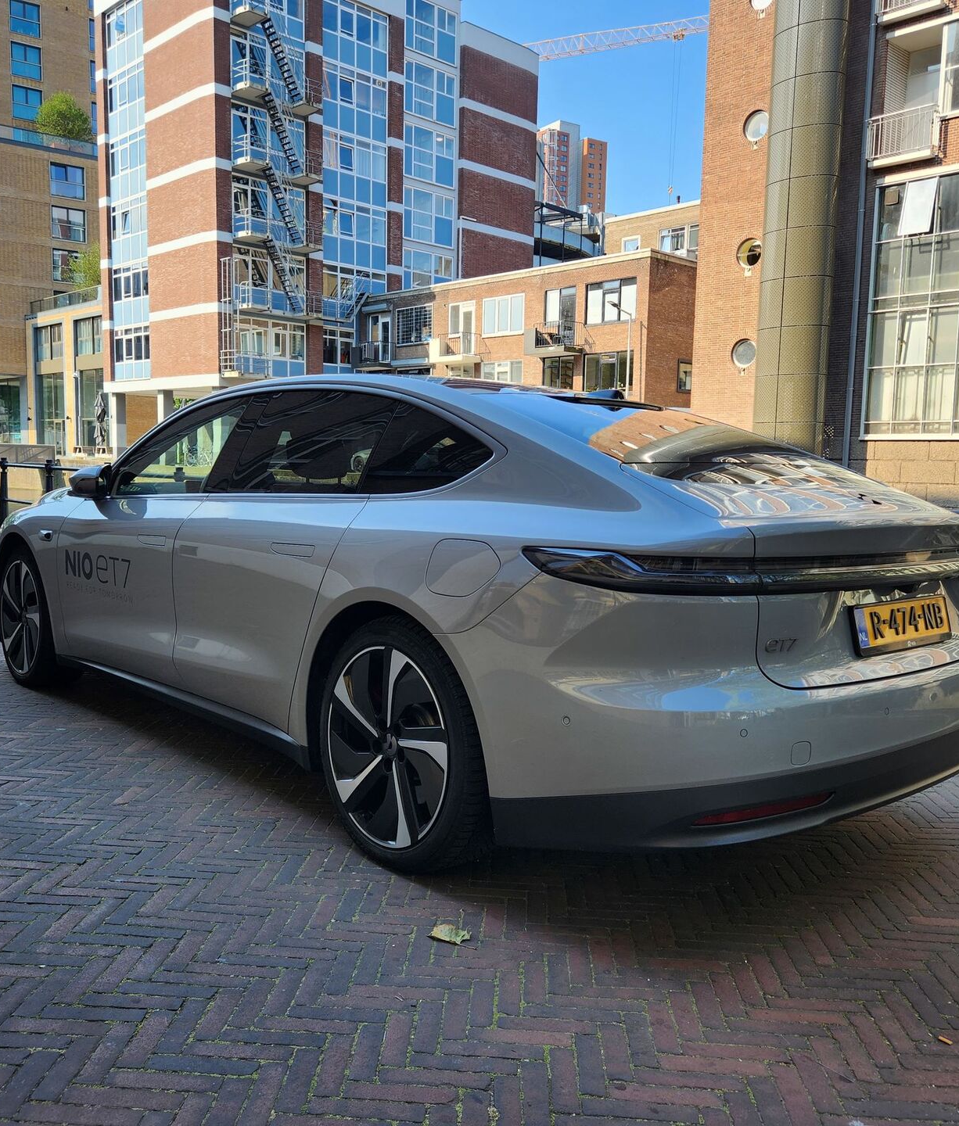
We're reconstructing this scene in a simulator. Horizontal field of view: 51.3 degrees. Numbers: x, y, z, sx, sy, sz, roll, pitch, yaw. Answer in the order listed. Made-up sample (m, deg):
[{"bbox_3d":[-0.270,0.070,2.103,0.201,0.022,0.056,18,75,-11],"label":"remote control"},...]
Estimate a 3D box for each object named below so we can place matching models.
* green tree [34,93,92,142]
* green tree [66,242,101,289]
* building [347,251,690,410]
[{"bbox_3d":[-30.238,-32.327,72.545,3.700,3.800,3.600,1,6,0],"label":"green tree"},{"bbox_3d":[-25.677,-19.326,65.877,3.100,3.700,3.000,1,6,0],"label":"green tree"},{"bbox_3d":[3.254,-9.014,49.393,9.000,8.970,18.710,-5,9,-45],"label":"building"}]

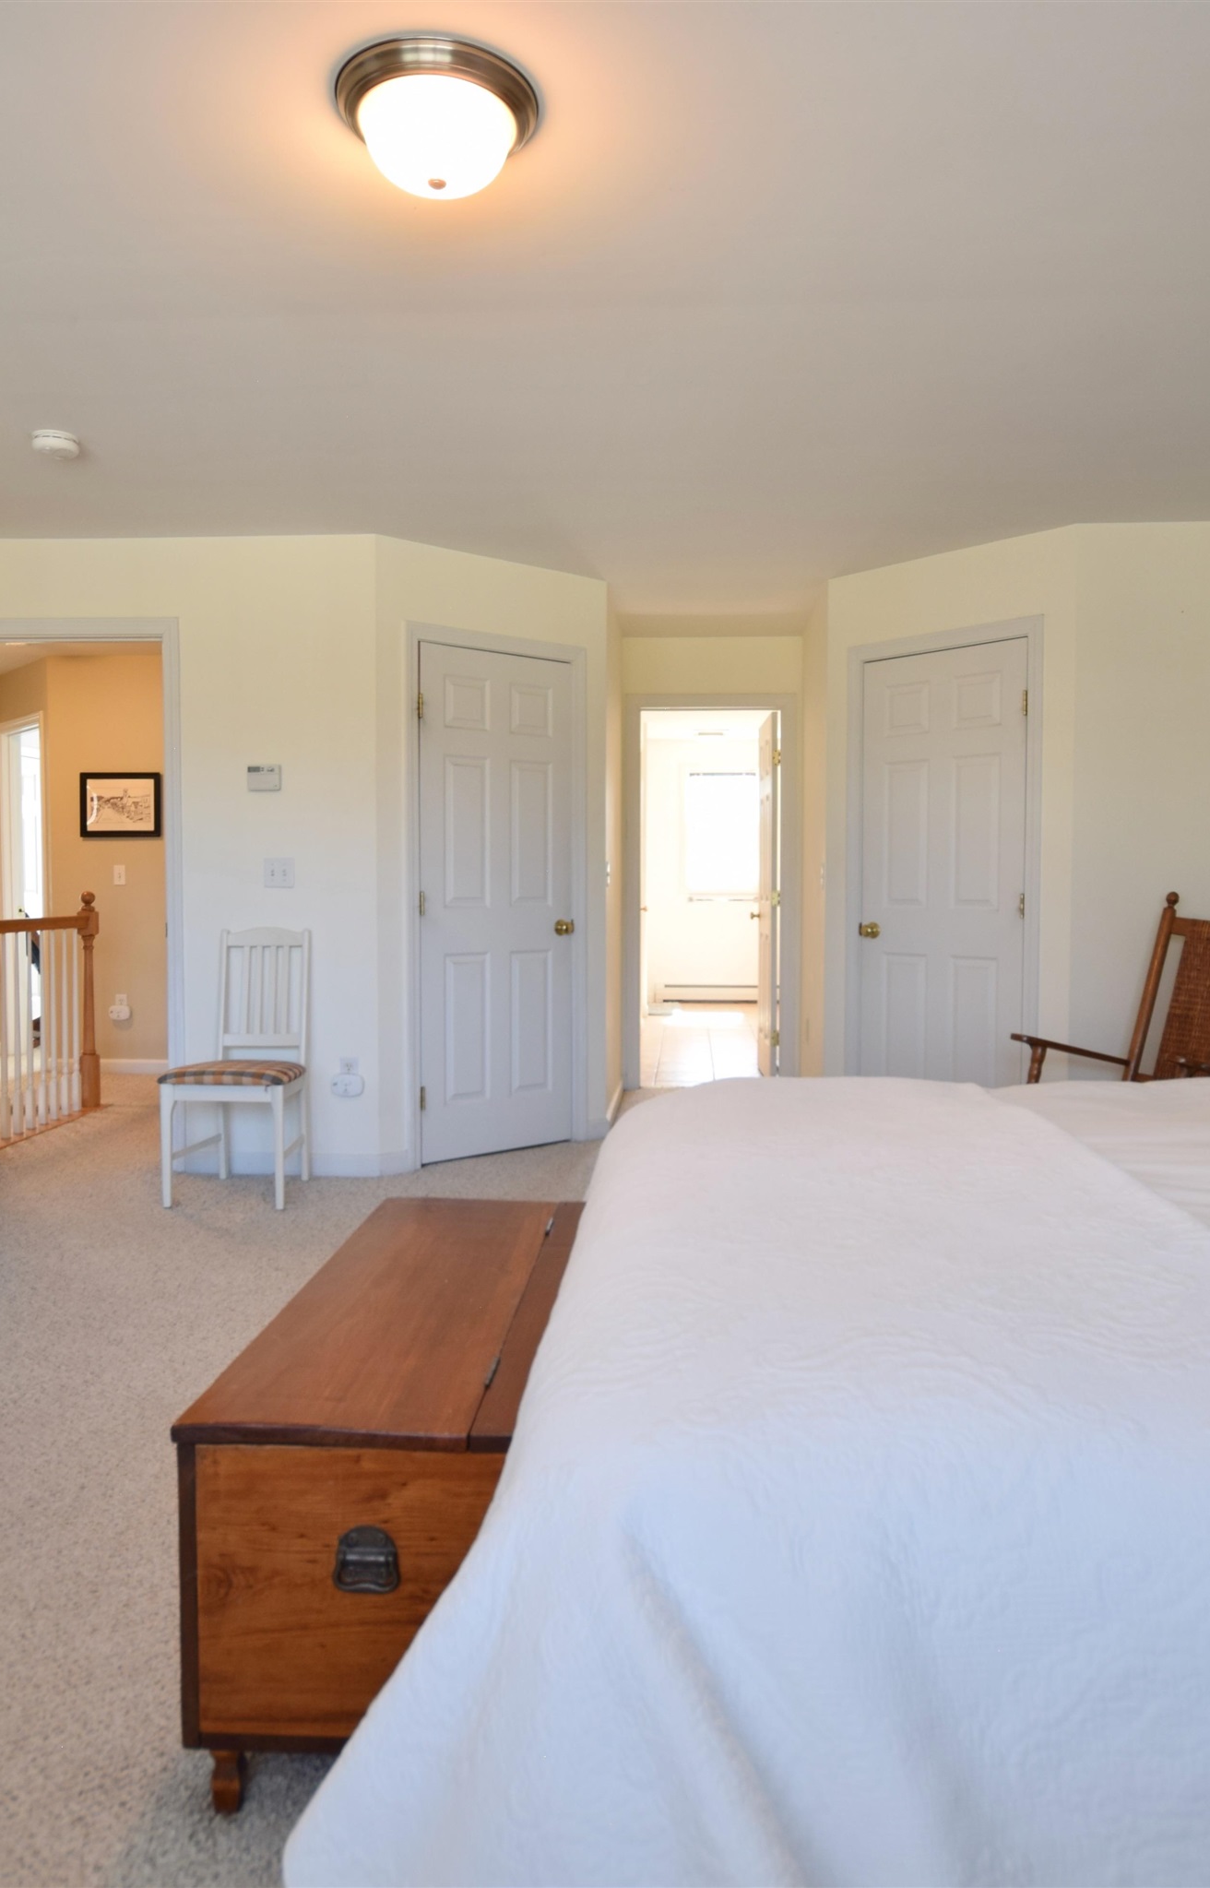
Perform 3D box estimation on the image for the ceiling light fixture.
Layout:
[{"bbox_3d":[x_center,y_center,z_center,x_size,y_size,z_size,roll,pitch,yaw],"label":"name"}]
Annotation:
[{"bbox_3d":[-0.283,-1.361,2.003,0.345,0.140,0.345,0,3,4],"label":"ceiling light fixture"}]

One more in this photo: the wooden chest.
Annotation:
[{"bbox_3d":[-0.245,0.782,1.895,0.465,0.470,1.030,0,3,4],"label":"wooden chest"}]

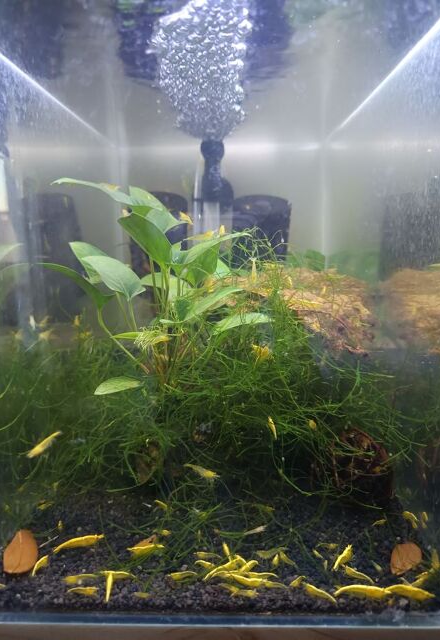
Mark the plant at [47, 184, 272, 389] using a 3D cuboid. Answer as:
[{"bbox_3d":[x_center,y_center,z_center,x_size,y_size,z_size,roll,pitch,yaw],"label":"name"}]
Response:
[{"bbox_3d":[-0.034,-0.016,0.250,0.125,0.120,0.105,0,10,2],"label":"plant"}]

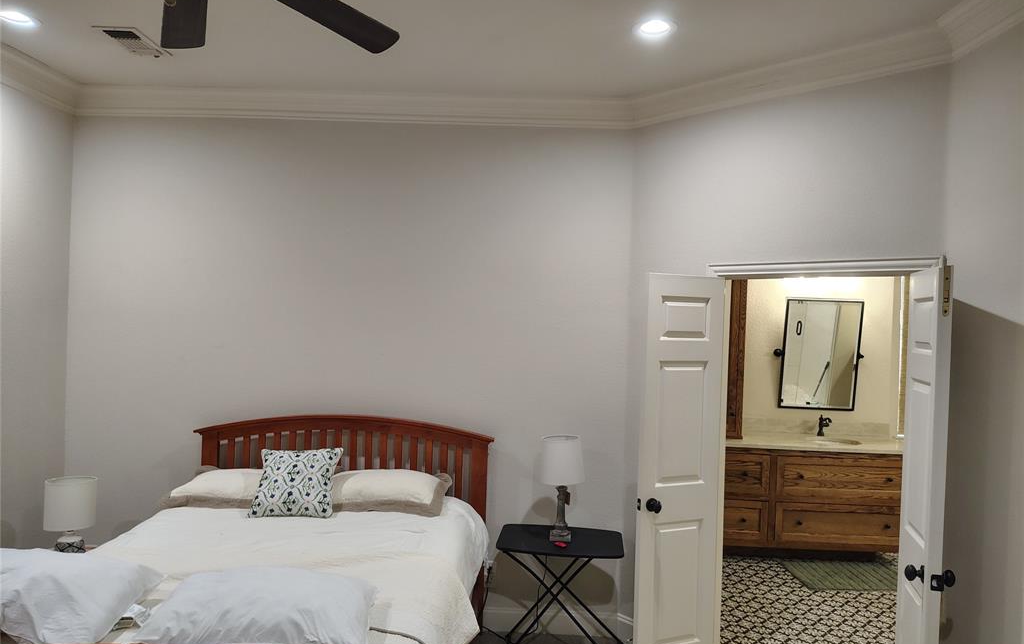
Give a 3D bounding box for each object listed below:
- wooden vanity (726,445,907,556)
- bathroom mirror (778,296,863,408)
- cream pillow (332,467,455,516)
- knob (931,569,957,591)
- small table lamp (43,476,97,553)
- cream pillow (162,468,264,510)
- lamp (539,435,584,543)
[{"bbox_3d":[2.324,1.387,5.702,1.560,0.860,0.560,2,0,2],"label":"wooden vanity"},{"bbox_3d":[2.565,0.278,5.889,0.630,0.920,0.035,2,7,2],"label":"bathroom mirror"},{"bbox_3d":[-0.673,0.859,3.699,0.700,0.180,0.470,2,0,2],"label":"cream pillow"},{"bbox_3d":[1.549,0.913,2.525,0.075,0.065,0.065,2,0,22],"label":"knob"},{"bbox_3d":[-2.315,1.051,3.735,0.235,0.440,0.235,2,0,2],"label":"small table lamp"},{"bbox_3d":[-1.382,0.834,3.723,0.700,0.180,0.470,2,0,2],"label":"cream pillow"},{"bbox_3d":[0.263,0.880,3.768,0.245,0.550,0.245,2,0,2],"label":"lamp"}]

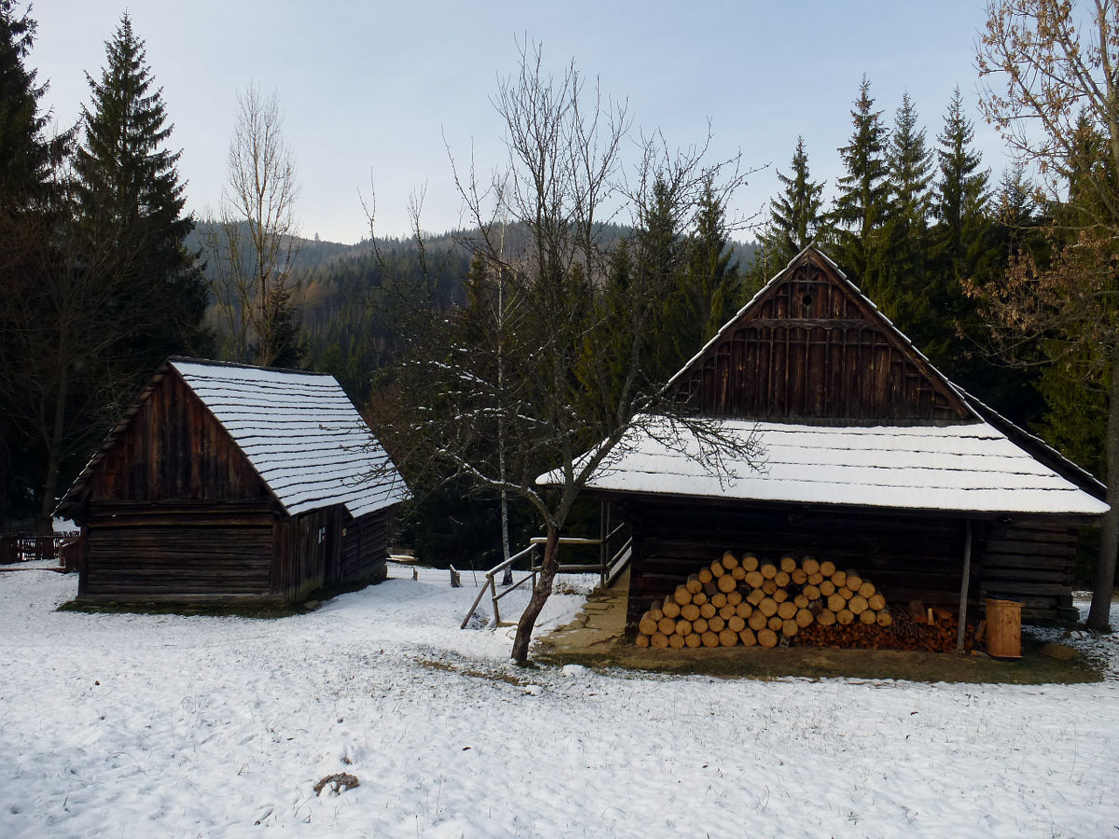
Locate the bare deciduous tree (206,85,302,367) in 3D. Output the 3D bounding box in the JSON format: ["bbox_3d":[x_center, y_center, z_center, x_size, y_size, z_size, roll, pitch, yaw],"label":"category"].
[{"bbox_3d":[-15.800,-6.400,40.500,5.000,22.000,4.800,0,0,0],"label":"bare deciduous tree"}]

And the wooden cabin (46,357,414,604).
[{"bbox_3d":[-7.850,1.400,20.200,5.900,5.300,6.900,0,0,12],"label":"wooden cabin"}]

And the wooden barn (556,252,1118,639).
[{"bbox_3d":[4.850,0.350,17.200,9.300,7.000,8.600,0,0,9],"label":"wooden barn"}]

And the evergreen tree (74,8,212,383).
[{"bbox_3d":[-19.400,-7.200,36.000,6.400,23.500,6.400,0,0,0],"label":"evergreen tree"}]

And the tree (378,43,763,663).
[{"bbox_3d":[0.160,-0.970,11.800,5.800,9.400,5.300,0,0,0],"label":"tree"}]

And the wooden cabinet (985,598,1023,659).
[{"bbox_3d":[7.150,3.400,12.500,0.480,0.860,0.480,0,0,10],"label":"wooden cabinet"}]

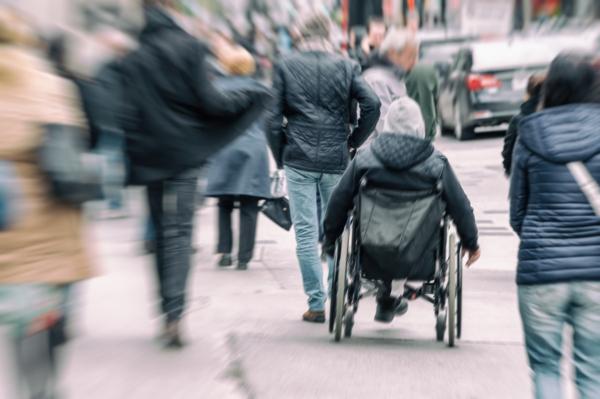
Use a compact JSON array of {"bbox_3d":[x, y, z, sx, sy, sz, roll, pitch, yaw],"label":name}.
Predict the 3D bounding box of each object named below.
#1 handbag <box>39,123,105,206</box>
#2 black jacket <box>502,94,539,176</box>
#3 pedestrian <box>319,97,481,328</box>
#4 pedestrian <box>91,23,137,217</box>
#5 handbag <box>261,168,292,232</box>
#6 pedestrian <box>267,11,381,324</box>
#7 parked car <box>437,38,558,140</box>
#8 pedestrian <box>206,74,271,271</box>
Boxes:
[{"bbox_3d":[-0.895,-0.137,15.000,0.280,0.310,0.150,-1,3,-20],"label":"handbag"},{"bbox_3d":[1.433,-0.393,23.500,0.440,0.540,0.300,0,2,0],"label":"black jacket"},{"bbox_3d":[0.533,0.056,20.300,0.800,1.210,0.850,0,2,0],"label":"pedestrian"},{"bbox_3d":[-1.675,-0.701,34.400,0.520,1.720,0.400,0,2,0],"label":"pedestrian"},{"bbox_3d":[-0.156,0.014,26.500,0.250,0.400,0.130,0,2,0],"label":"handbag"},{"bbox_3d":[0.128,-0.181,21.700,0.640,1.760,0.460,0,2,0],"label":"pedestrian"},{"bbox_3d":[3.290,-1.720,61.500,1.830,1.500,4.650,0,2,-4],"label":"parked car"},{"bbox_3d":[-0.425,-0.295,26.900,0.540,1.580,0.380,0,2,0],"label":"pedestrian"}]

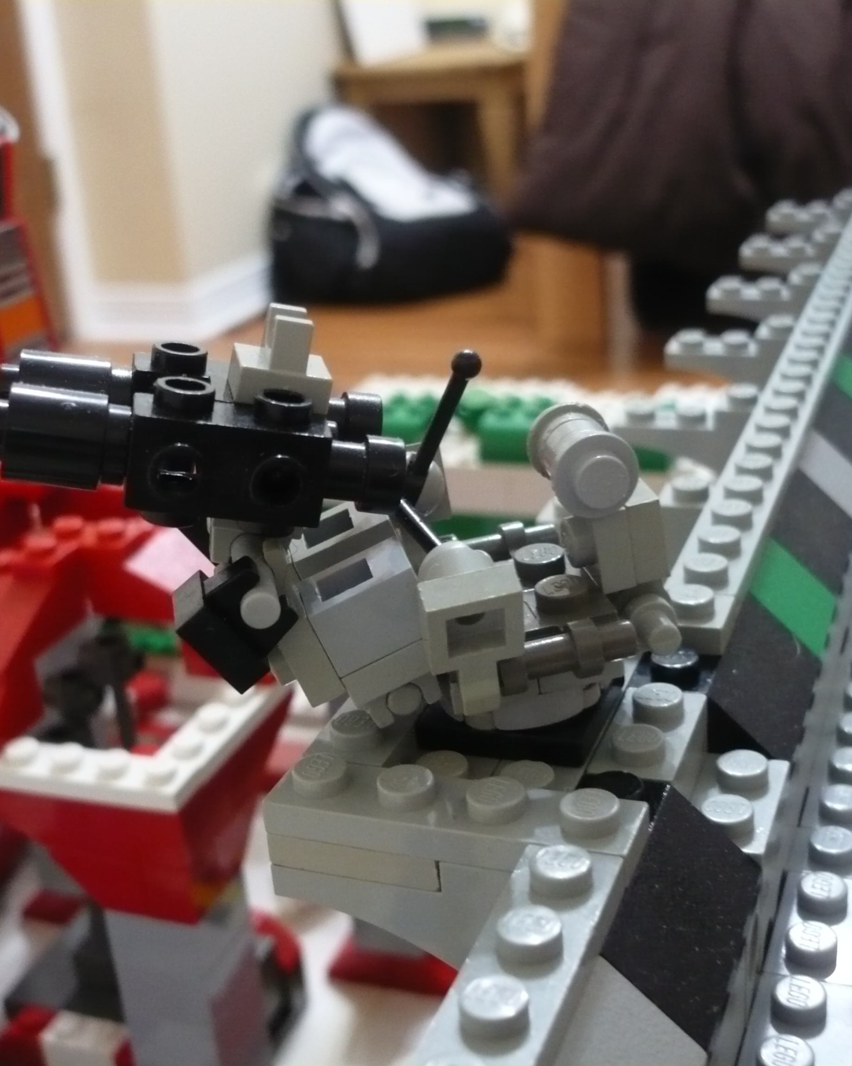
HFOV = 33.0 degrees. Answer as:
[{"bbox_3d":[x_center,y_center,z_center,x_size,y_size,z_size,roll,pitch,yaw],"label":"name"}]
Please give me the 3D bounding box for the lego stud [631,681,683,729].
[{"bbox_3d":[0.022,0.016,0.138,0.005,0.002,0.005,3,24,22],"label":"lego stud"}]

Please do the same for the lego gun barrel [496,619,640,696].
[{"bbox_3d":[0.013,0.011,0.130,0.014,0.006,0.005,-11,23,-10],"label":"lego gun barrel"}]

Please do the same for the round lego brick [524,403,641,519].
[{"bbox_3d":[0.015,-0.007,0.137,0.008,0.008,0.011,-11,23,-10],"label":"round lego brick"}]

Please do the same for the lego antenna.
[{"bbox_3d":[0.001,-0.010,0.137,0.003,0.015,0.003,23,12,0],"label":"lego antenna"}]

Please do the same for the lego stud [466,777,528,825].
[{"bbox_3d":[0.006,0.022,0.119,0.005,0.002,0.005,-5,22,2],"label":"lego stud"}]

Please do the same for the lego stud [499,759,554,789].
[{"bbox_3d":[0.009,0.022,0.127,0.005,0.002,0.005,3,24,22],"label":"lego stud"}]

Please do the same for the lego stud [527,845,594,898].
[{"bbox_3d":[0.011,0.027,0.113,0.005,0.002,0.005,-6,22,2],"label":"lego stud"}]

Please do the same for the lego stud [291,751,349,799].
[{"bbox_3d":[-0.009,0.021,0.126,0.005,0.002,0.005,-6,22,2],"label":"lego stud"}]

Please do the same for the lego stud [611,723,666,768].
[{"bbox_3d":[0.019,0.020,0.131,0.005,0.002,0.005,3,24,22],"label":"lego stud"}]

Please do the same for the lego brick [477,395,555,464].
[{"bbox_3d":[0.026,-0.028,0.378,0.016,0.011,0.023,3,24,22],"label":"lego brick"}]

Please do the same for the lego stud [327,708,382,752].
[{"bbox_3d":[-0.006,0.018,0.132,0.005,0.002,0.005,-5,22,2],"label":"lego stud"}]

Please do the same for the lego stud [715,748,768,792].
[{"bbox_3d":[0.031,0.023,0.141,0.005,0.002,0.005,3,24,22],"label":"lego stud"}]

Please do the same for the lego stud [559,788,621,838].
[{"bbox_3d":[0.014,0.023,0.119,0.005,0.002,0.005,-6,22,2],"label":"lego stud"}]

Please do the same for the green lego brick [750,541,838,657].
[{"bbox_3d":[0.039,0.007,0.169,0.016,0.011,0.016,3,24,22],"label":"green lego brick"}]

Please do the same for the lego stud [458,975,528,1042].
[{"bbox_3d":[0.005,0.033,0.099,0.005,0.002,0.005,-6,22,2],"label":"lego stud"}]

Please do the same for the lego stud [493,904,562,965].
[{"bbox_3d":[0.008,0.030,0.106,0.005,0.002,0.005,-6,22,2],"label":"lego stud"}]

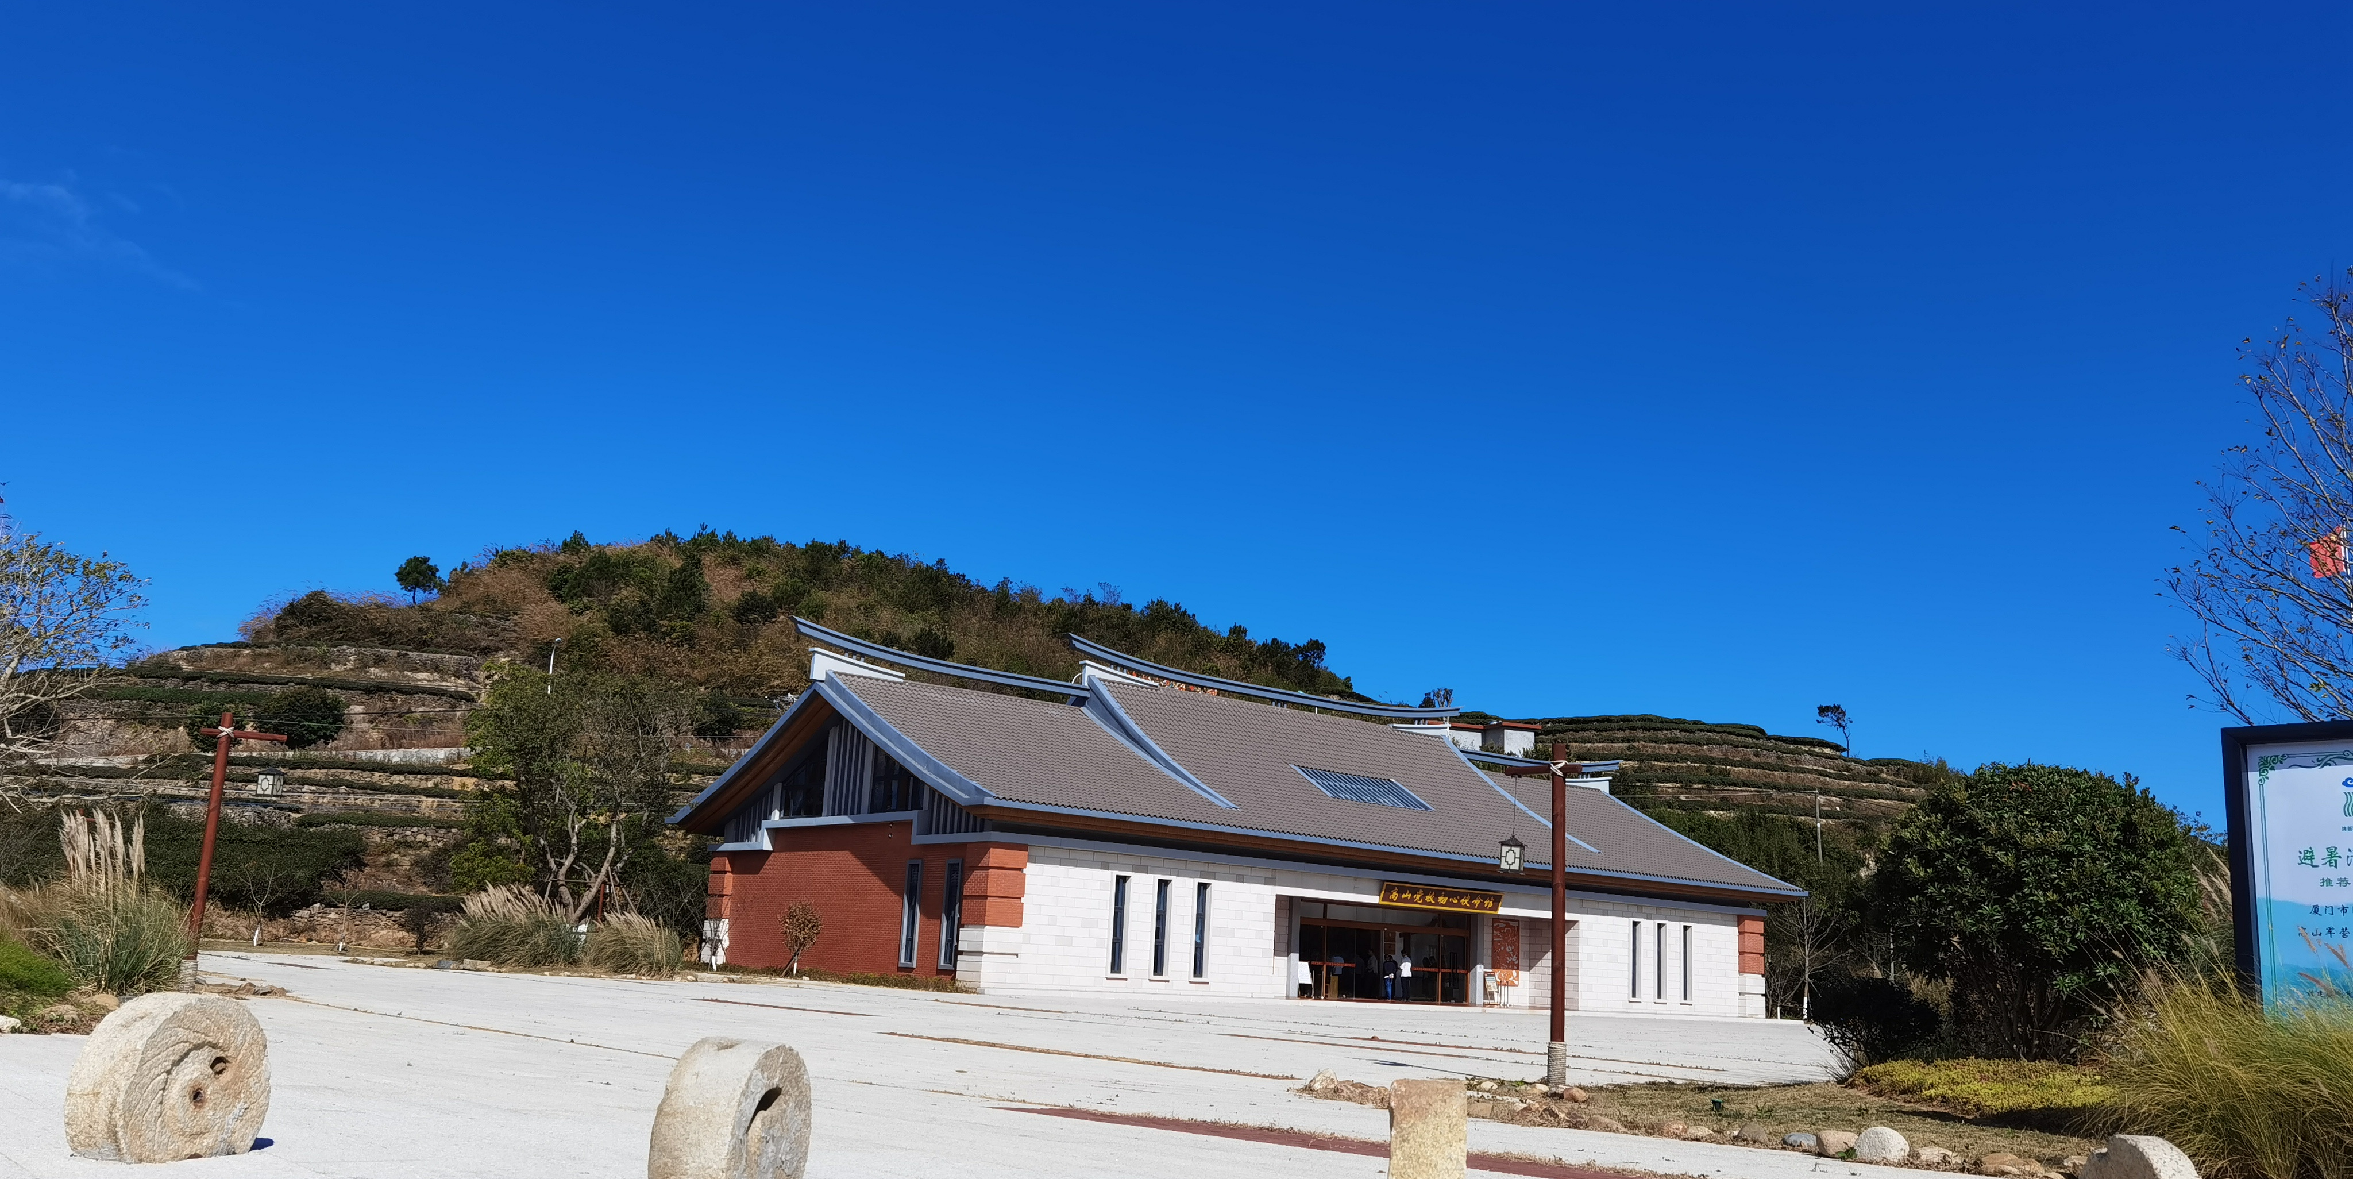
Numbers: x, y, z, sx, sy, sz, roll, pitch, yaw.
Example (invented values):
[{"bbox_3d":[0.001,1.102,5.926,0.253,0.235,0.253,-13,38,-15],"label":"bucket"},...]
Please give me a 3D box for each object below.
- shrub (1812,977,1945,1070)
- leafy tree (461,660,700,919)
[{"bbox_3d":[12.512,7.755,32.831,2.322,1.612,2.089,-1,-12,21],"label":"shrub"},{"bbox_3d":[-18.549,6.933,56.898,6.503,8.977,5.853,7,-12,-17],"label":"leafy tree"}]

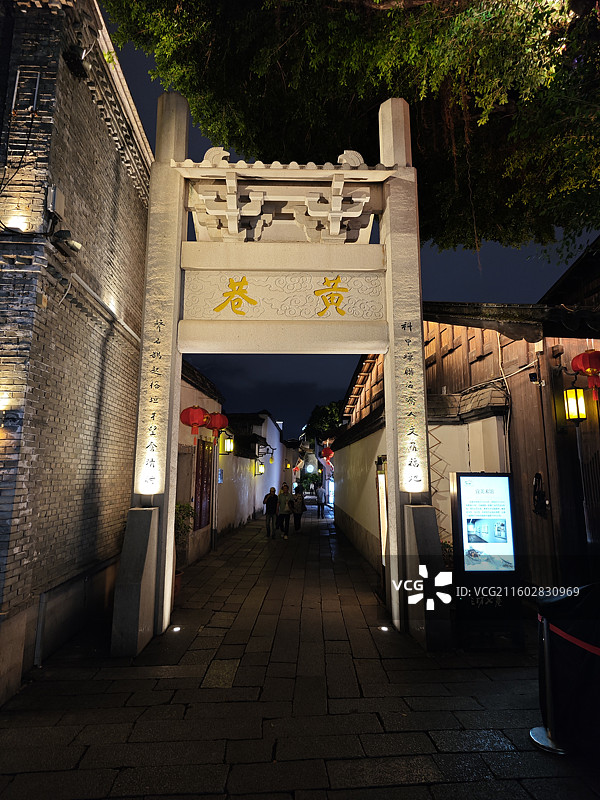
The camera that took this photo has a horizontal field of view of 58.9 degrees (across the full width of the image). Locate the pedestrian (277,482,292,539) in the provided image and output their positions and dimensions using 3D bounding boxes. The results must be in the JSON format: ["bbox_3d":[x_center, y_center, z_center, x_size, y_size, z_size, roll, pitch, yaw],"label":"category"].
[{"bbox_3d":[-0.484,3.597,17.136,0.520,1.720,0.380,0,-9,0],"label":"pedestrian"}]

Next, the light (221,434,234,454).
[{"bbox_3d":[-2.248,1.382,16.422,0.458,0.633,0.280,0,-9,0],"label":"light"}]

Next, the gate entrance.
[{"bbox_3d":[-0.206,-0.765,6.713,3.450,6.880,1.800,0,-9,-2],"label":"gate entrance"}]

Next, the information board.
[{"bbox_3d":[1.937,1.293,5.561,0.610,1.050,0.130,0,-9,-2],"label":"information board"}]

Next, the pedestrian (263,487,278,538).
[{"bbox_3d":[-0.983,3.669,17.410,0.540,1.670,0.360,0,-9,0],"label":"pedestrian"}]

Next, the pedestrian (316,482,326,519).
[{"bbox_3d":[1.095,5.253,27.168,0.500,1.730,0.360,0,-9,0],"label":"pedestrian"}]

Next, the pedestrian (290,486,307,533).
[{"bbox_3d":[-0.075,4.080,19.811,0.520,1.640,0.360,0,-9,0],"label":"pedestrian"}]

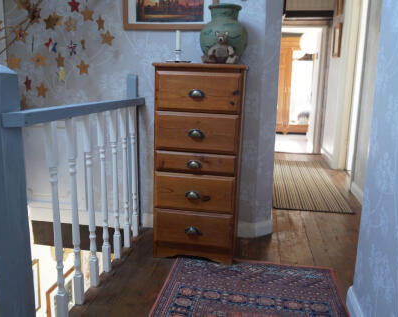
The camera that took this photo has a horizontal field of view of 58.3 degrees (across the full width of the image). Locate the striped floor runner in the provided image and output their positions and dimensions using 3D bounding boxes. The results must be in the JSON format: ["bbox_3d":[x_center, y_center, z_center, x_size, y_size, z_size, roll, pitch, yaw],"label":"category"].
[{"bbox_3d":[1.178,0.230,4.152,0.700,0.010,2.321,3,11,10],"label":"striped floor runner"}]

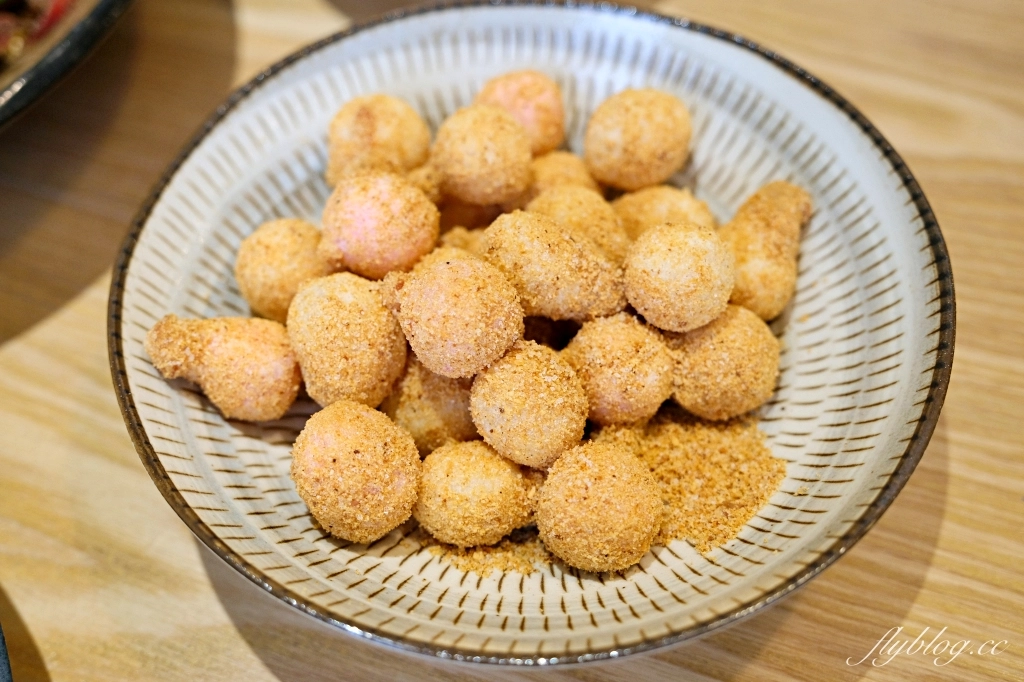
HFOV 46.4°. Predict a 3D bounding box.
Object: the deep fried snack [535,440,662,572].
[{"bbox_3d":[0.022,0.042,0.303,0.032,0.032,0.033,-1,54,1],"label":"deep fried snack"}]

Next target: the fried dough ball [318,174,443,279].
[{"bbox_3d":[-0.037,-0.033,0.337,0.032,0.030,0.031,-1,54,1],"label":"fried dough ball"}]

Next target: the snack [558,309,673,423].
[{"bbox_3d":[0.028,0.008,0.319,0.030,0.030,0.030,-1,54,1],"label":"snack"}]

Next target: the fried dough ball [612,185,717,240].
[{"bbox_3d":[0.045,-0.031,0.355,0.031,0.029,0.030,-1,54,1],"label":"fried dough ball"}]

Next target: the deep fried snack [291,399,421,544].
[{"bbox_3d":[-0.035,0.029,0.268,0.029,0.031,0.031,-1,55,2],"label":"deep fried snack"}]

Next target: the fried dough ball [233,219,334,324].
[{"bbox_3d":[-0.068,-0.021,0.353,0.030,0.030,0.030,-1,54,1],"label":"fried dough ball"}]

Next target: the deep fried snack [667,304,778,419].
[{"bbox_3d":[0.051,0.005,0.291,0.028,0.028,0.028,-1,55,2],"label":"deep fried snack"}]

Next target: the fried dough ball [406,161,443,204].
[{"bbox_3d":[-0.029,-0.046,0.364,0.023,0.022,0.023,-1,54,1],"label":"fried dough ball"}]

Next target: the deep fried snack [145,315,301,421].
[{"bbox_3d":[-0.069,0.006,0.285,0.037,0.024,0.024,10,56,10],"label":"deep fried snack"}]

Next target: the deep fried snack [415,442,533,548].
[{"bbox_3d":[-0.009,0.035,0.274,0.026,0.025,0.026,-1,55,2],"label":"deep fried snack"}]

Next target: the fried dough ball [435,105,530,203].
[{"bbox_3d":[-0.009,-0.056,0.356,0.030,0.030,0.030,-1,54,1],"label":"fried dough ball"}]

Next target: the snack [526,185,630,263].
[{"bbox_3d":[0.017,-0.028,0.310,0.028,0.028,0.028,-1,55,2],"label":"snack"}]

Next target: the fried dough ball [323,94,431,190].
[{"bbox_3d":[-0.042,-0.062,0.376,0.033,0.031,0.032,-1,54,1],"label":"fried dough ball"}]

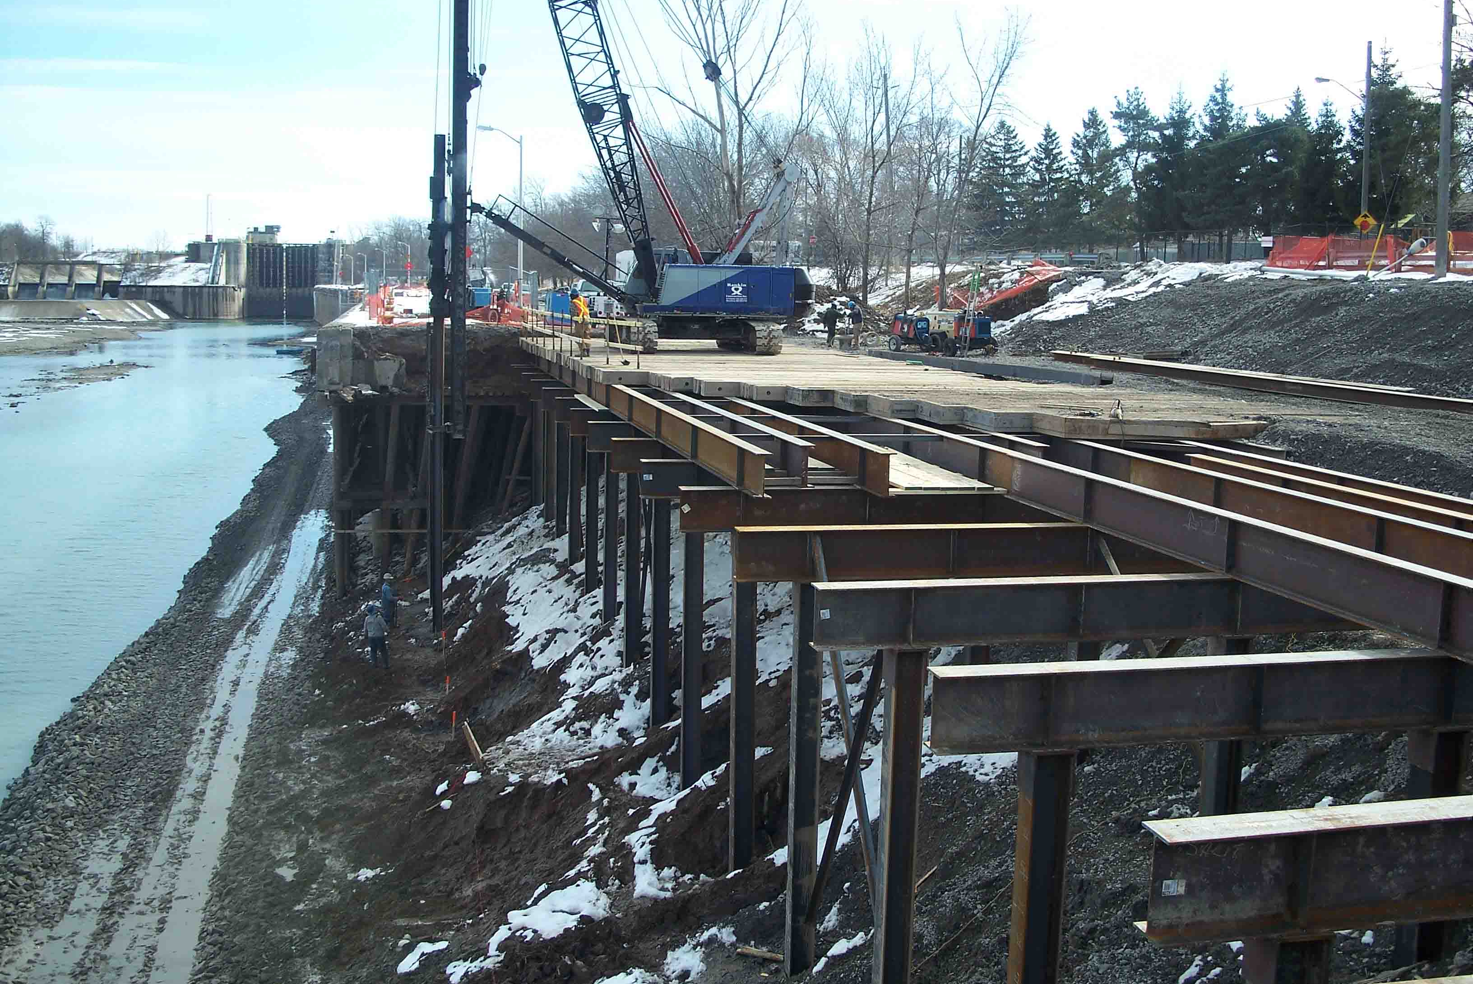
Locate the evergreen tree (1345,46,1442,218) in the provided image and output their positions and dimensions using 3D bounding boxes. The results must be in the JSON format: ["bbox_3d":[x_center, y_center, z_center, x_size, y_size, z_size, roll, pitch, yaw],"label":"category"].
[{"bbox_3d":[33.405,-17.318,80.000,4.600,9.714,4.600,5,9,25],"label":"evergreen tree"}]

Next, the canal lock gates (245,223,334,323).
[{"bbox_3d":[-150.800,-70.604,525.000,26.000,26.500,5.500,0,8,-10],"label":"canal lock gates"}]

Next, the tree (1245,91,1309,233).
[{"bbox_3d":[30.898,-18.308,90.000,3.700,8.722,3.700,5,9,21],"label":"tree"}]

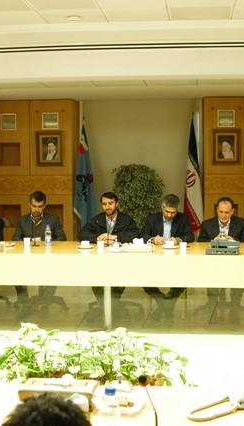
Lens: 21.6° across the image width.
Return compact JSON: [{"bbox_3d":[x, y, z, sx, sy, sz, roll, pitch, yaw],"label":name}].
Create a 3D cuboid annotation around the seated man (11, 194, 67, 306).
[{"bbox_3d":[-0.896,0.408,6.950,0.590,1.310,0.720,0,3,5],"label":"seated man"}]

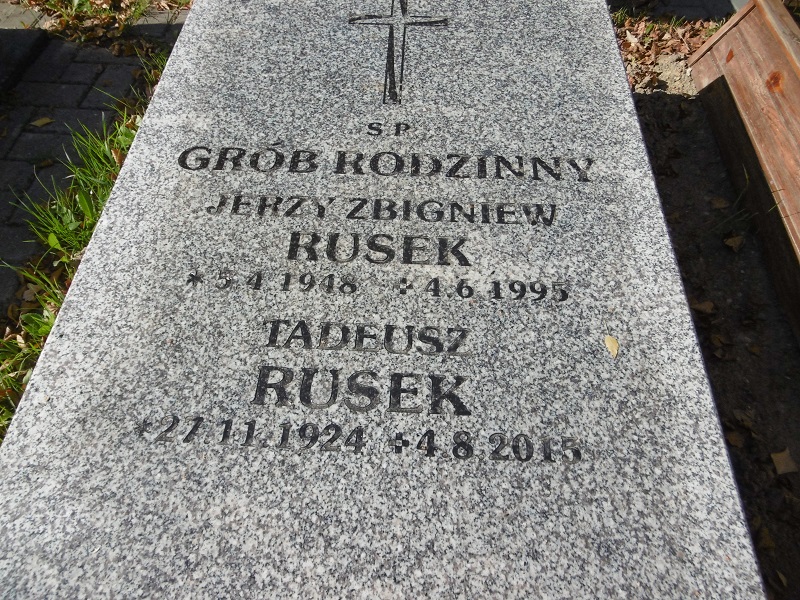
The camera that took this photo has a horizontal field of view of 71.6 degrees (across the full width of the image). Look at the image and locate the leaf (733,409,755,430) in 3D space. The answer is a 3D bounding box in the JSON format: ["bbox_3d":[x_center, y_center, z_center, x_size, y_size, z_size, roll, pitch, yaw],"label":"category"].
[{"bbox_3d":[0.612,0.211,0.989,0.021,0.010,0.040,-31,62,-21],"label":"leaf"}]

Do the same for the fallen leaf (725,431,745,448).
[{"bbox_3d":[0.586,0.243,0.966,0.027,0.010,0.029,7,56,3],"label":"fallen leaf"}]

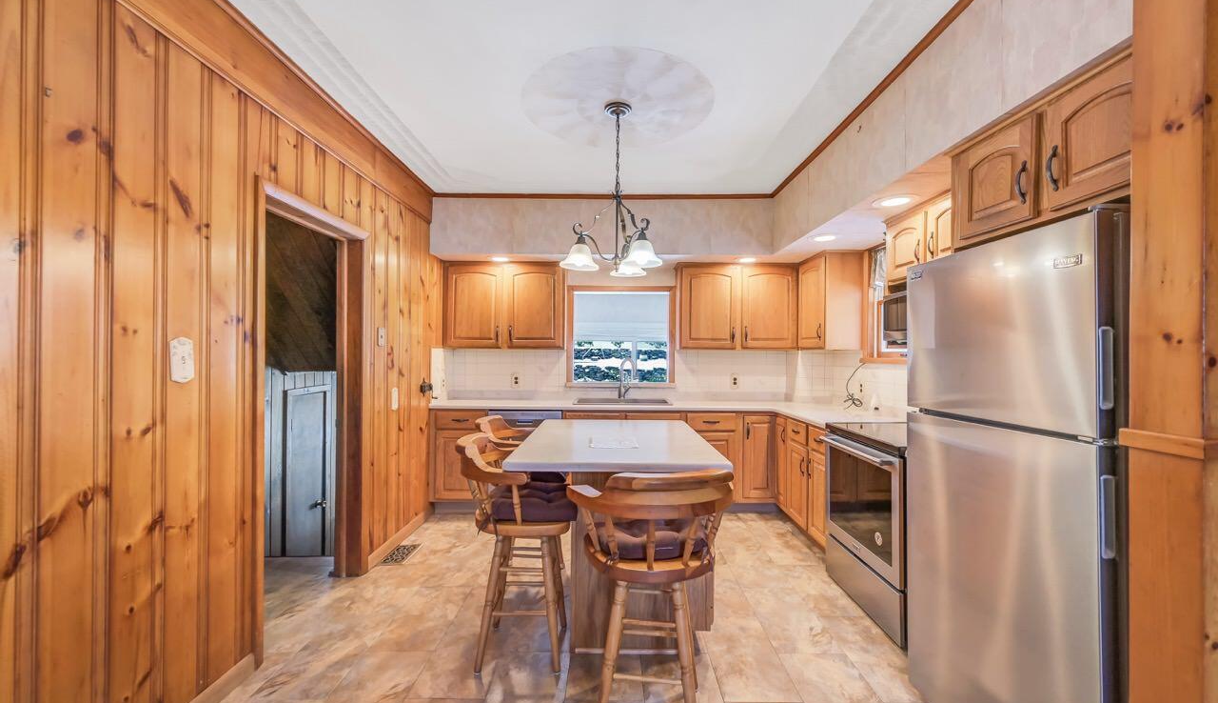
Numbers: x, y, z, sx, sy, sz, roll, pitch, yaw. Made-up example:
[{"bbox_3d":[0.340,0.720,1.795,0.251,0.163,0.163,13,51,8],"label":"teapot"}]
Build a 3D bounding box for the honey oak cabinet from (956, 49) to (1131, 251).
[{"bbox_3d":[1.754,-0.613,1.558,0.625,0.405,0.830,0,0,0],"label":"honey oak cabinet"}]

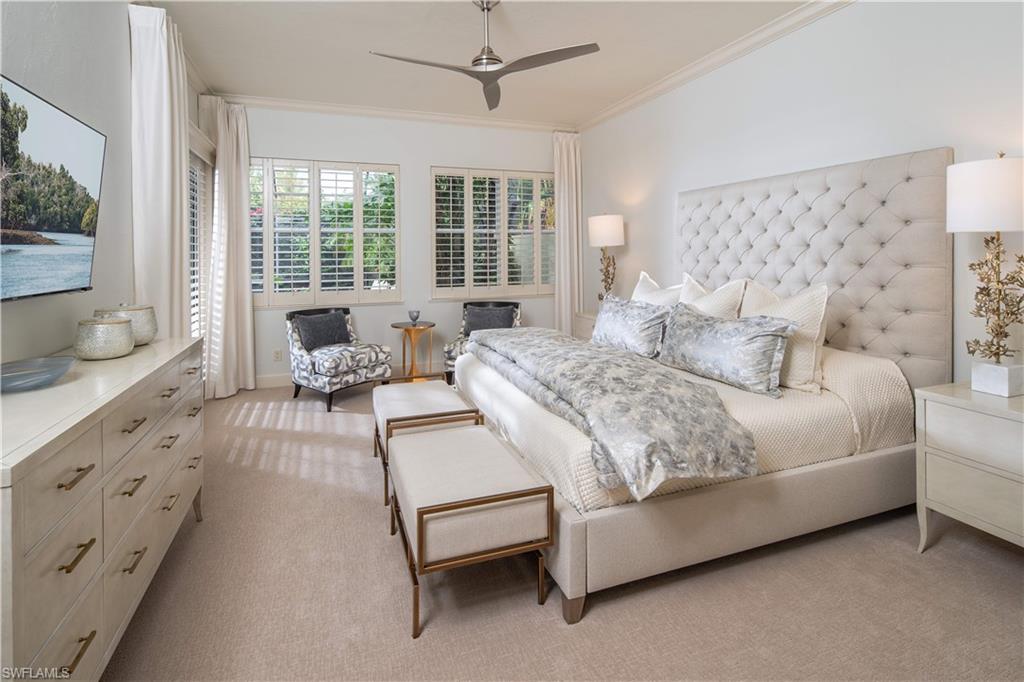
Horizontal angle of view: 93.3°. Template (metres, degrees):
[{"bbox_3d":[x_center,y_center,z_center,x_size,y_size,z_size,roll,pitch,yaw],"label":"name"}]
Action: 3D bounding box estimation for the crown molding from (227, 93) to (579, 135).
[{"bbox_3d":[-1.016,-2.465,5.305,3.905,0.138,0.117,-4,8,-20],"label":"crown molding"}]

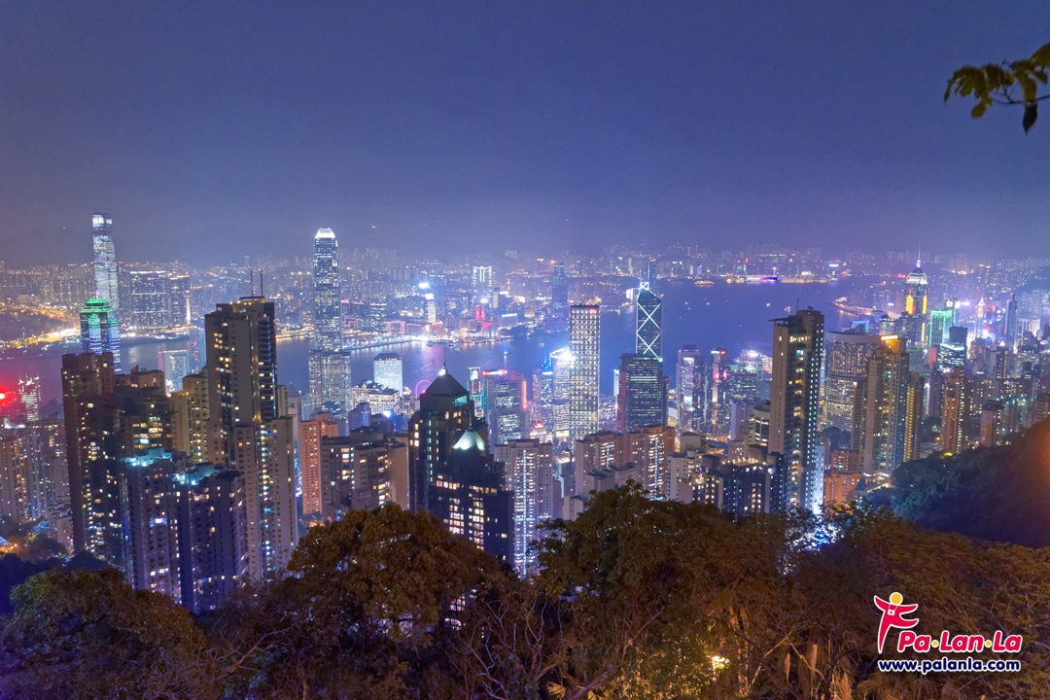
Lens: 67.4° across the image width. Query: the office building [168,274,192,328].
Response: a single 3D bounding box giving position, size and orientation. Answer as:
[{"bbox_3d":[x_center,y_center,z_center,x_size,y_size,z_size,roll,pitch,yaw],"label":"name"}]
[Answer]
[{"bbox_3d":[-1471.170,-201.720,3356.830,76.000,226.000,48.000,-3,9,-17],"label":"office building"}]

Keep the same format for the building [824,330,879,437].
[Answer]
[{"bbox_3d":[557.310,76.360,1343.850,76.000,214.000,36.000,3,9,22],"label":"building"}]

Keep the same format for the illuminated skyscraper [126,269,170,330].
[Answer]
[{"bbox_3d":[-1521.620,-192.730,3185.760,150.000,252.000,32.000,-5,10,-30],"label":"illuminated skyscraper"}]

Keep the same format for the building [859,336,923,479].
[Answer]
[{"bbox_3d":[290.080,49.010,625.000,32.000,114.000,32.000,-7,11,-38],"label":"building"}]

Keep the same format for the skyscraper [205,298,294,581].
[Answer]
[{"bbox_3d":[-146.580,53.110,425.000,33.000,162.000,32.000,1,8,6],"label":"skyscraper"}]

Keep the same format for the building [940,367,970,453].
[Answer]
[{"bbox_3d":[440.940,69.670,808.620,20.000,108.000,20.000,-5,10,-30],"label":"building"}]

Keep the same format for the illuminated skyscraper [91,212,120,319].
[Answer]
[{"bbox_3d":[-1690.200,-305.050,3184.560,62.000,480.000,62.000,0,8,3],"label":"illuminated skyscraper"}]

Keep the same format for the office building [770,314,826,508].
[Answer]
[{"bbox_3d":[163.570,43.810,475.160,31.000,131.000,15.000,-5,10,-33],"label":"office building"}]

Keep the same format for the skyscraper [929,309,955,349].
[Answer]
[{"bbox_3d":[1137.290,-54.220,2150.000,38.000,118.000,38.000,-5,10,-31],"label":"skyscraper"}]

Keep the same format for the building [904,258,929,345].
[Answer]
[{"bbox_3d":[1096.510,-94.300,2200.140,58.000,360.000,58.000,4,9,26],"label":"building"}]

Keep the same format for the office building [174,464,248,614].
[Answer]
[{"bbox_3d":[-130.160,91.120,328.780,25.000,85.000,21.000,-2,9,-15],"label":"office building"}]

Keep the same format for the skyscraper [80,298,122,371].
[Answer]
[{"bbox_3d":[-698.970,59.060,1315.020,53.000,294.000,53.000,-2,8,-10],"label":"skyscraper"}]

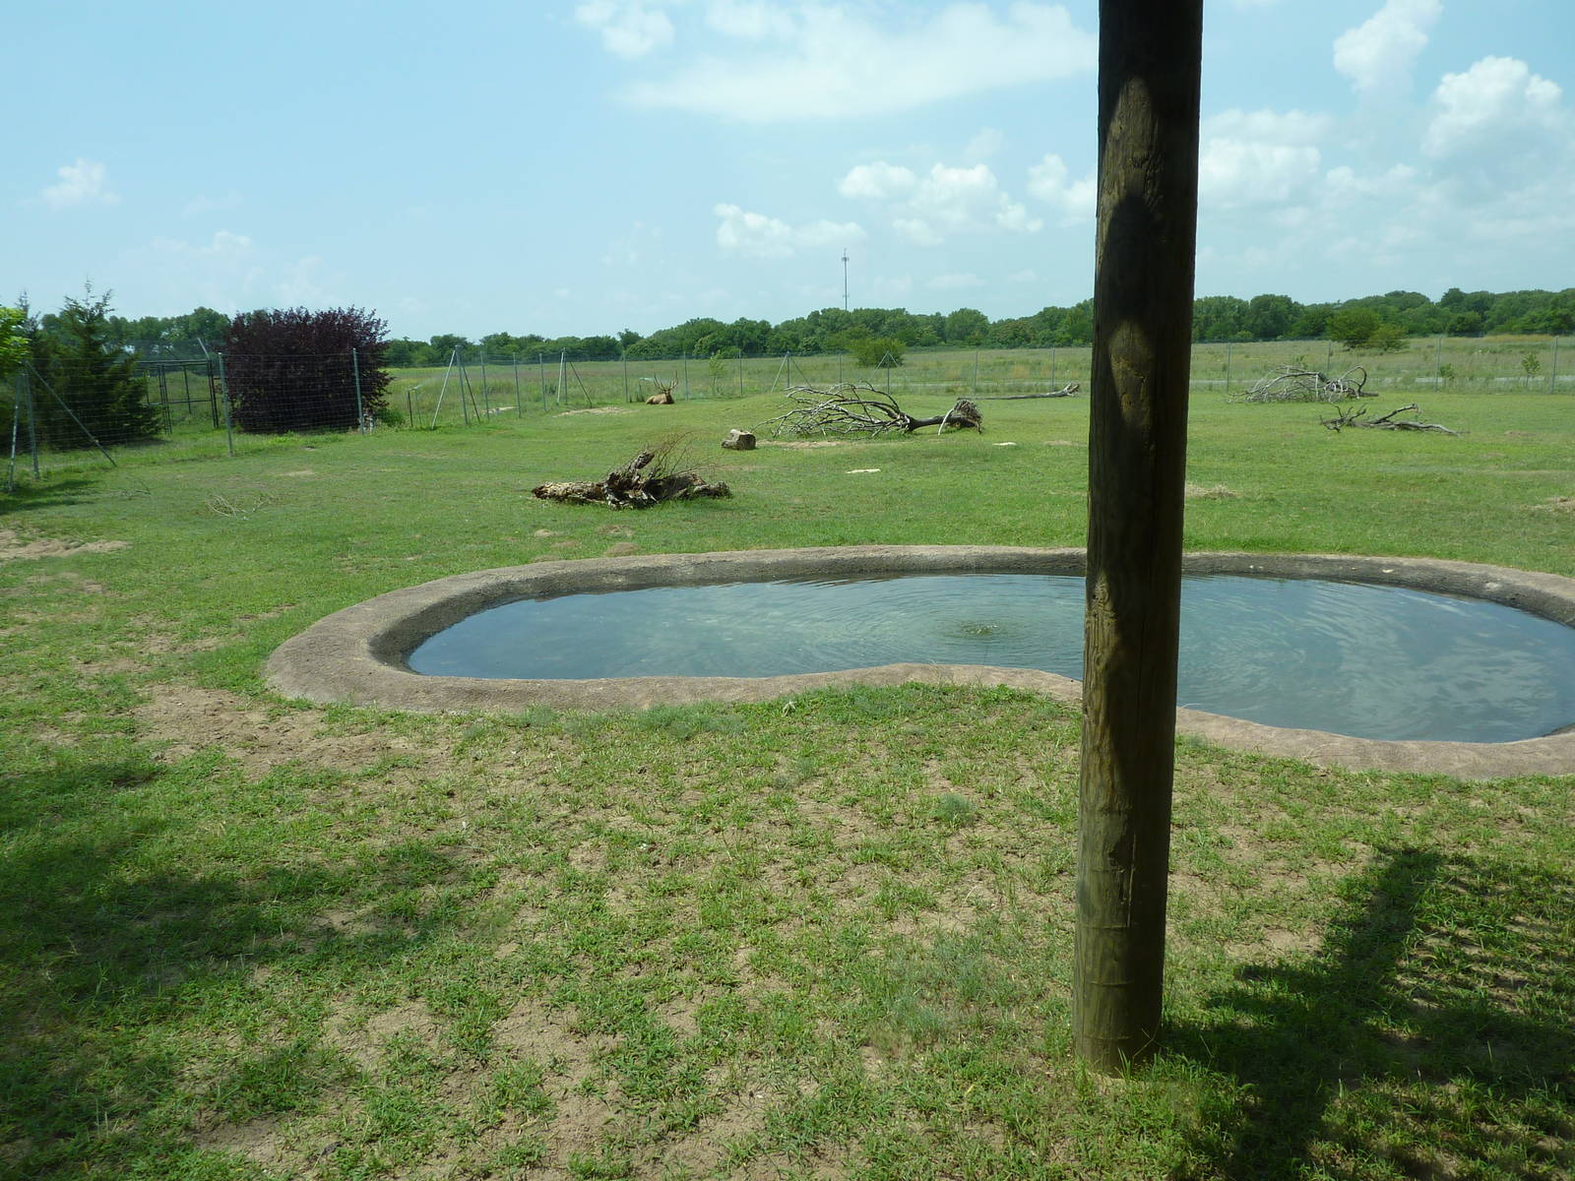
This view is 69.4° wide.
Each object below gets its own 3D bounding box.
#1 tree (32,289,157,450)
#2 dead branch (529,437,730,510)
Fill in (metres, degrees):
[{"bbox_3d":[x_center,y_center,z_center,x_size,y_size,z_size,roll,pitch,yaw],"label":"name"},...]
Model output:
[{"bbox_3d":[-18.492,-6.015,30.461,2.600,4.100,2.600,-9,14,-32],"label":"tree"},{"bbox_3d":[-2.044,-1.528,15.039,2.500,0.700,1.050,0,12,6],"label":"dead branch"}]

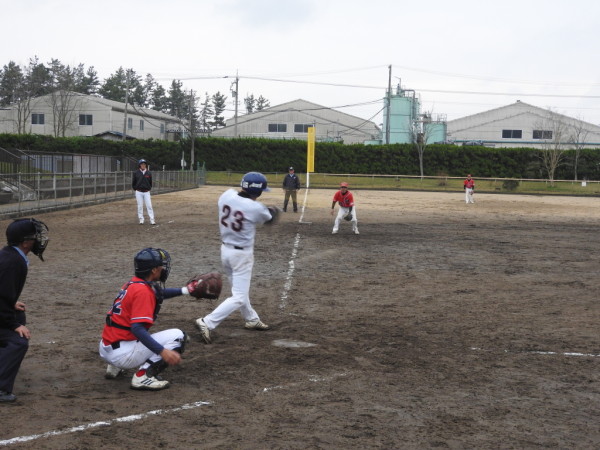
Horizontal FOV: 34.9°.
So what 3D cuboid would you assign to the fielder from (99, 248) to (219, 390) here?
[{"bbox_3d":[-1.170,0.749,7.800,0.980,1.070,0.680,-1,4,-37],"label":"fielder"}]

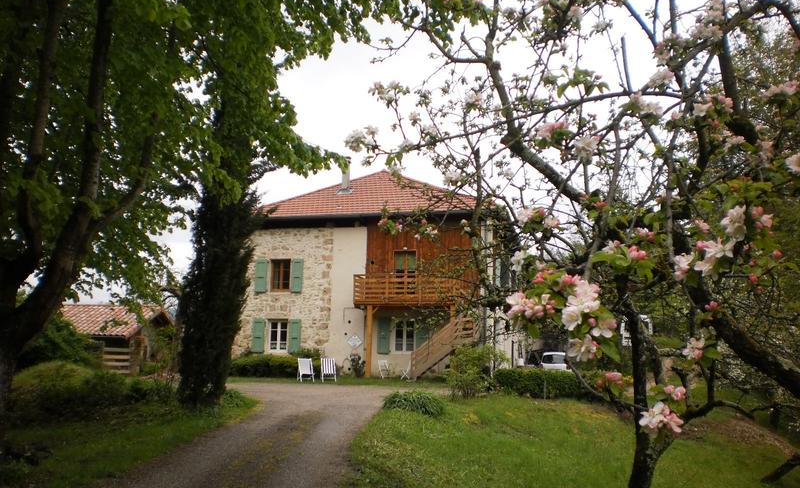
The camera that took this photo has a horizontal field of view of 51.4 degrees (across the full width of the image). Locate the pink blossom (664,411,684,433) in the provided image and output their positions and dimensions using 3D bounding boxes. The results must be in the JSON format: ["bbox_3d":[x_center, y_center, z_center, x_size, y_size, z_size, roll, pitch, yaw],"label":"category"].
[{"bbox_3d":[0.660,0.426,2.000,0.047,0.050,0.044,-1,-6,18],"label":"pink blossom"}]

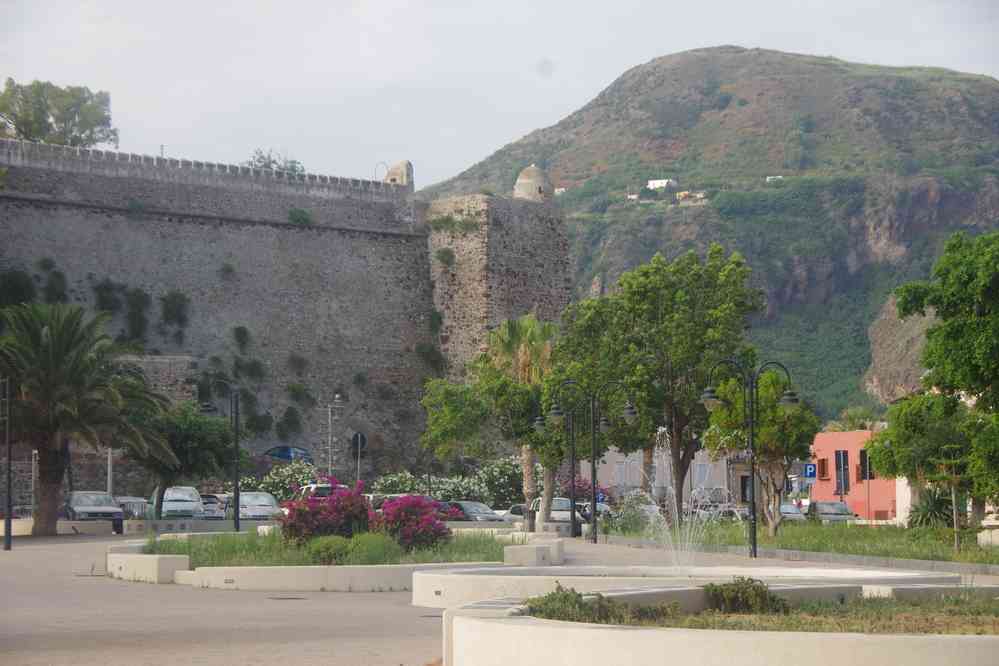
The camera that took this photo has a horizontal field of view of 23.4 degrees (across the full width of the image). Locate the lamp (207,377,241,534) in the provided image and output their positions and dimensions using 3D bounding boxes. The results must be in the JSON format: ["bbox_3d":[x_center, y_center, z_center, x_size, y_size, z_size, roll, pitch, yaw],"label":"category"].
[{"bbox_3d":[-8.215,3.610,71.421,1.200,4.480,0.440,-2,-4,25],"label":"lamp"}]

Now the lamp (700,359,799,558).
[{"bbox_3d":[5.708,2.865,54.900,2.320,4.480,0.450,1,-4,-16],"label":"lamp"}]

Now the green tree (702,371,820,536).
[{"bbox_3d":[6.566,3.070,60.500,2.900,4.250,2.900,0,-4,0],"label":"green tree"}]

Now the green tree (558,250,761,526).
[{"bbox_3d":[5.170,1.783,79.000,6.500,9.200,6.300,0,-3,0],"label":"green tree"}]

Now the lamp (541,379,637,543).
[{"bbox_3d":[2.595,3.529,66.300,2.400,4.500,0.450,0,-4,3],"label":"lamp"}]

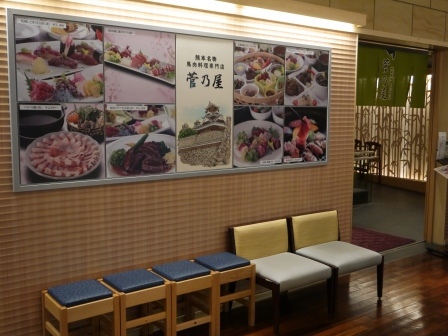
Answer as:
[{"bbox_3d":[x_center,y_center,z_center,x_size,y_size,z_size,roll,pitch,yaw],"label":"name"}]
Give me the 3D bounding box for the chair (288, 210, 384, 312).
[{"bbox_3d":[0.858,0.700,3.781,0.536,0.620,0.517,-4,7,-34],"label":"chair"}]

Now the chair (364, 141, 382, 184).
[{"bbox_3d":[2.621,-0.076,9.243,0.500,0.790,0.480,-3,7,-28],"label":"chair"}]

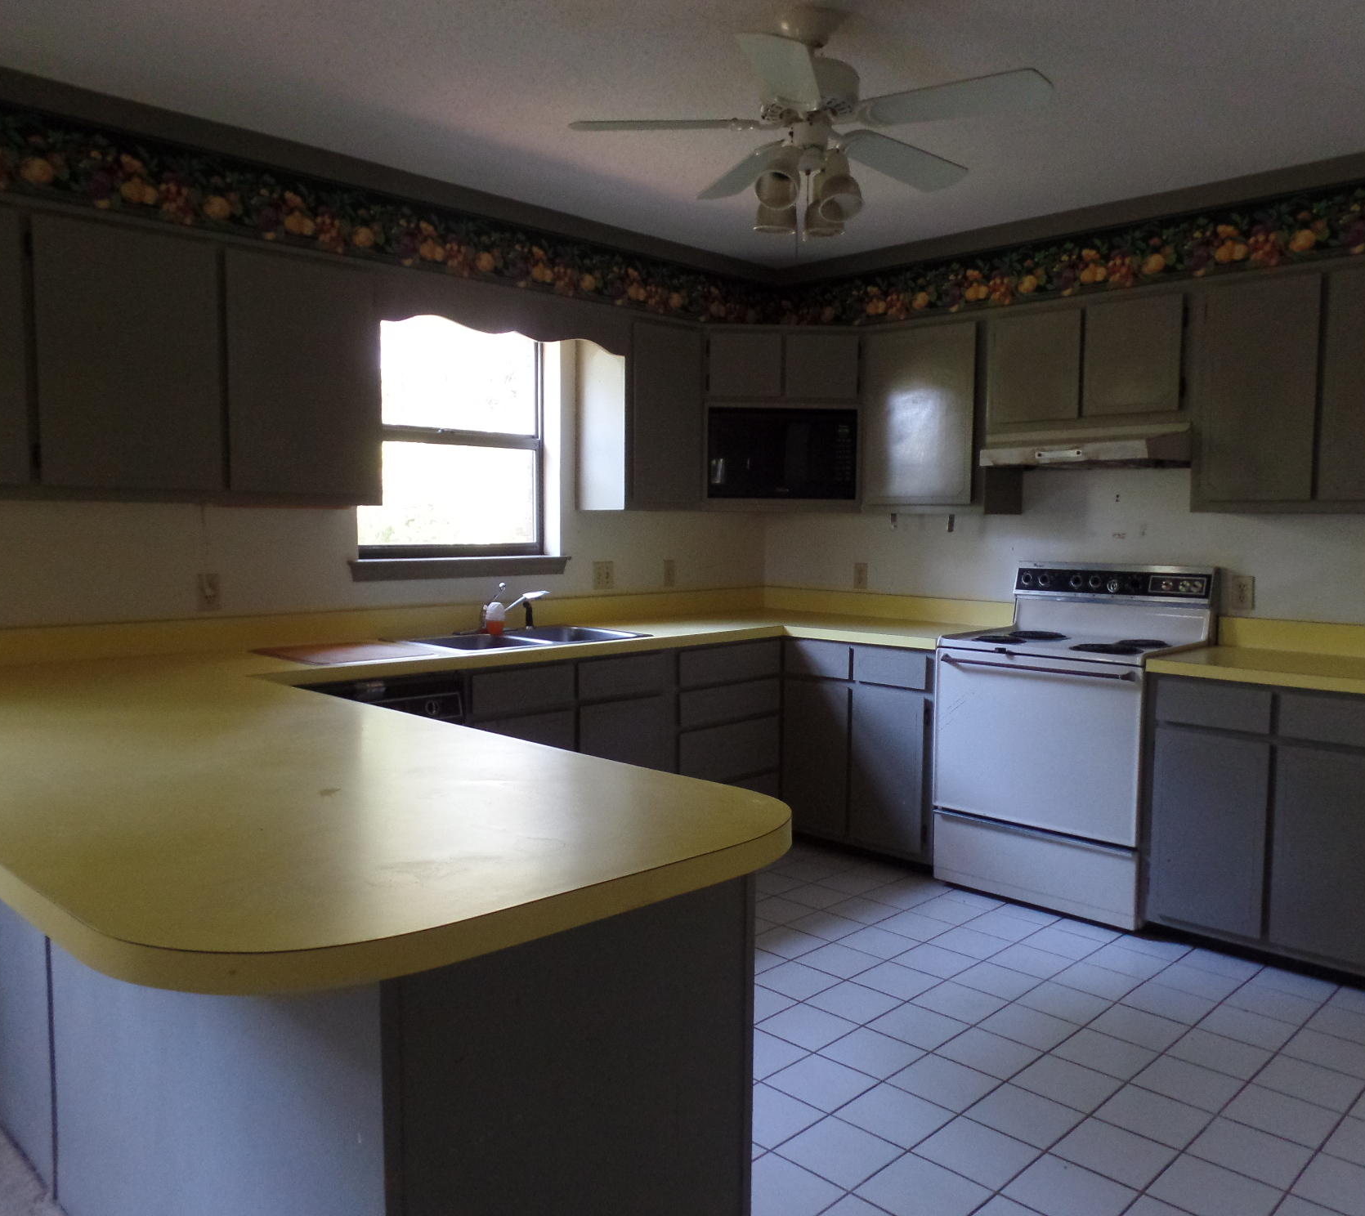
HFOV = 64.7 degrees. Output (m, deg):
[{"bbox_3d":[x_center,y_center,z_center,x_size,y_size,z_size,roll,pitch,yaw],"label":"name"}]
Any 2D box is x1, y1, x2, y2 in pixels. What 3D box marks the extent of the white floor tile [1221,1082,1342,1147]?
[{"bbox_3d":[1.342,1.139,2.411,0.200,0.010,0.200,4,6,45],"label":"white floor tile"}]

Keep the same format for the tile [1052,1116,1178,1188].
[{"bbox_3d":[0.922,1.167,2.304,0.196,0.010,0.196,-4,6,-45],"label":"tile"}]

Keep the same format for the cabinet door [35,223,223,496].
[{"bbox_3d":[-1.512,-0.687,2.969,0.464,0.705,0.020,-4,6,-45],"label":"cabinet door"}]

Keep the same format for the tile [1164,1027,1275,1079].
[{"bbox_3d":[1.363,1.136,2.741,0.196,0.010,0.196,-4,6,-45],"label":"tile"}]

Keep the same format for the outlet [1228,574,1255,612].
[{"bbox_3d":[1.987,-0.051,3.818,0.072,0.115,0.010,4,6,45],"label":"outlet"}]

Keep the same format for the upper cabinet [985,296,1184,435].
[{"bbox_3d":[1.530,-0.878,3.962,0.323,0.453,0.745,-4,6,-45],"label":"upper cabinet"}]

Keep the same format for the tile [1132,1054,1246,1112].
[{"bbox_3d":[1.216,1.147,2.595,0.196,0.010,0.196,-4,6,-45],"label":"tile"}]

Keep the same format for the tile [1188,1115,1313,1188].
[{"bbox_3d":[1.220,1.173,2.315,0.203,0.010,0.203,-4,6,-45],"label":"tile"}]

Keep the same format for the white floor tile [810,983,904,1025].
[{"bbox_3d":[0.475,1.094,2.986,0.200,0.010,0.200,4,6,45],"label":"white floor tile"}]

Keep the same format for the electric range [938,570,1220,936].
[{"bbox_3d":[1.410,0.448,3.926,0.662,1.196,0.758,-4,6,-45],"label":"electric range"}]

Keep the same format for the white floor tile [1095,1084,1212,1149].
[{"bbox_3d":[1.069,1.157,2.450,0.196,0.010,0.196,-4,6,-45],"label":"white floor tile"}]

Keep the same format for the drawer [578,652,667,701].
[{"bbox_3d":[-0.355,0.243,4.053,0.438,0.156,0.445,-4,6,-45],"label":"drawer"}]

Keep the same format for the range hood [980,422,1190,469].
[{"bbox_3d":[1.484,-0.577,3.924,0.472,0.137,0.755,-4,6,-45],"label":"range hood"}]

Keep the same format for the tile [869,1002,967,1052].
[{"bbox_3d":[0.633,1.129,2.897,0.203,0.010,0.203,-4,6,-45],"label":"tile"}]

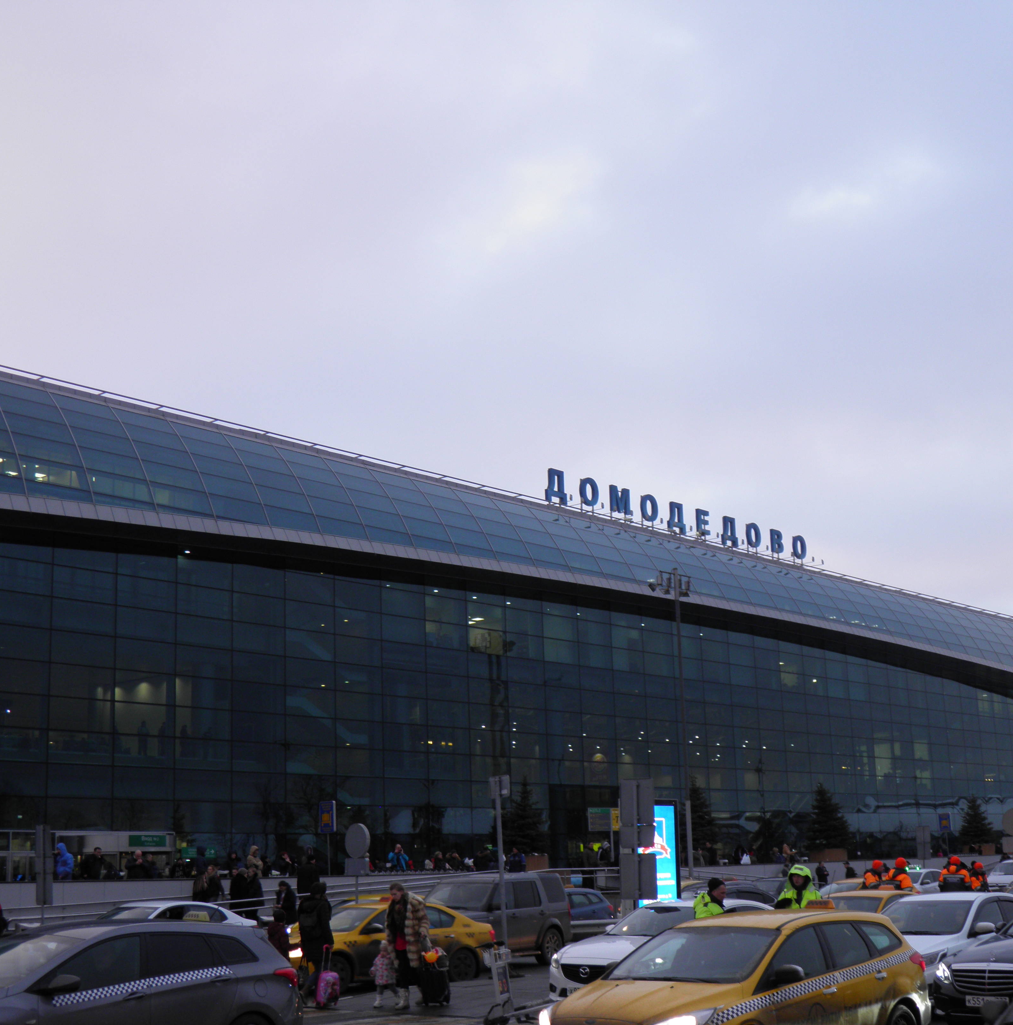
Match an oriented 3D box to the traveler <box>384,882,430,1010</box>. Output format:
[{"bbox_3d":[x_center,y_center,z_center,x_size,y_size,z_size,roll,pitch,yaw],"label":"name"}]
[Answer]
[{"bbox_3d":[-1.343,5.893,20.911,0.550,1.690,0.420,-8,-14,25],"label":"traveler"}]

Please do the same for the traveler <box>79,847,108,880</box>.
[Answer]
[{"bbox_3d":[-10.708,9.539,39.804,0.600,1.760,0.420,3,-14,-20],"label":"traveler"}]

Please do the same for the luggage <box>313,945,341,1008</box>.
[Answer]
[{"bbox_3d":[-2.478,6.405,21.206,0.320,0.810,0.240,5,-15,-27],"label":"luggage"}]

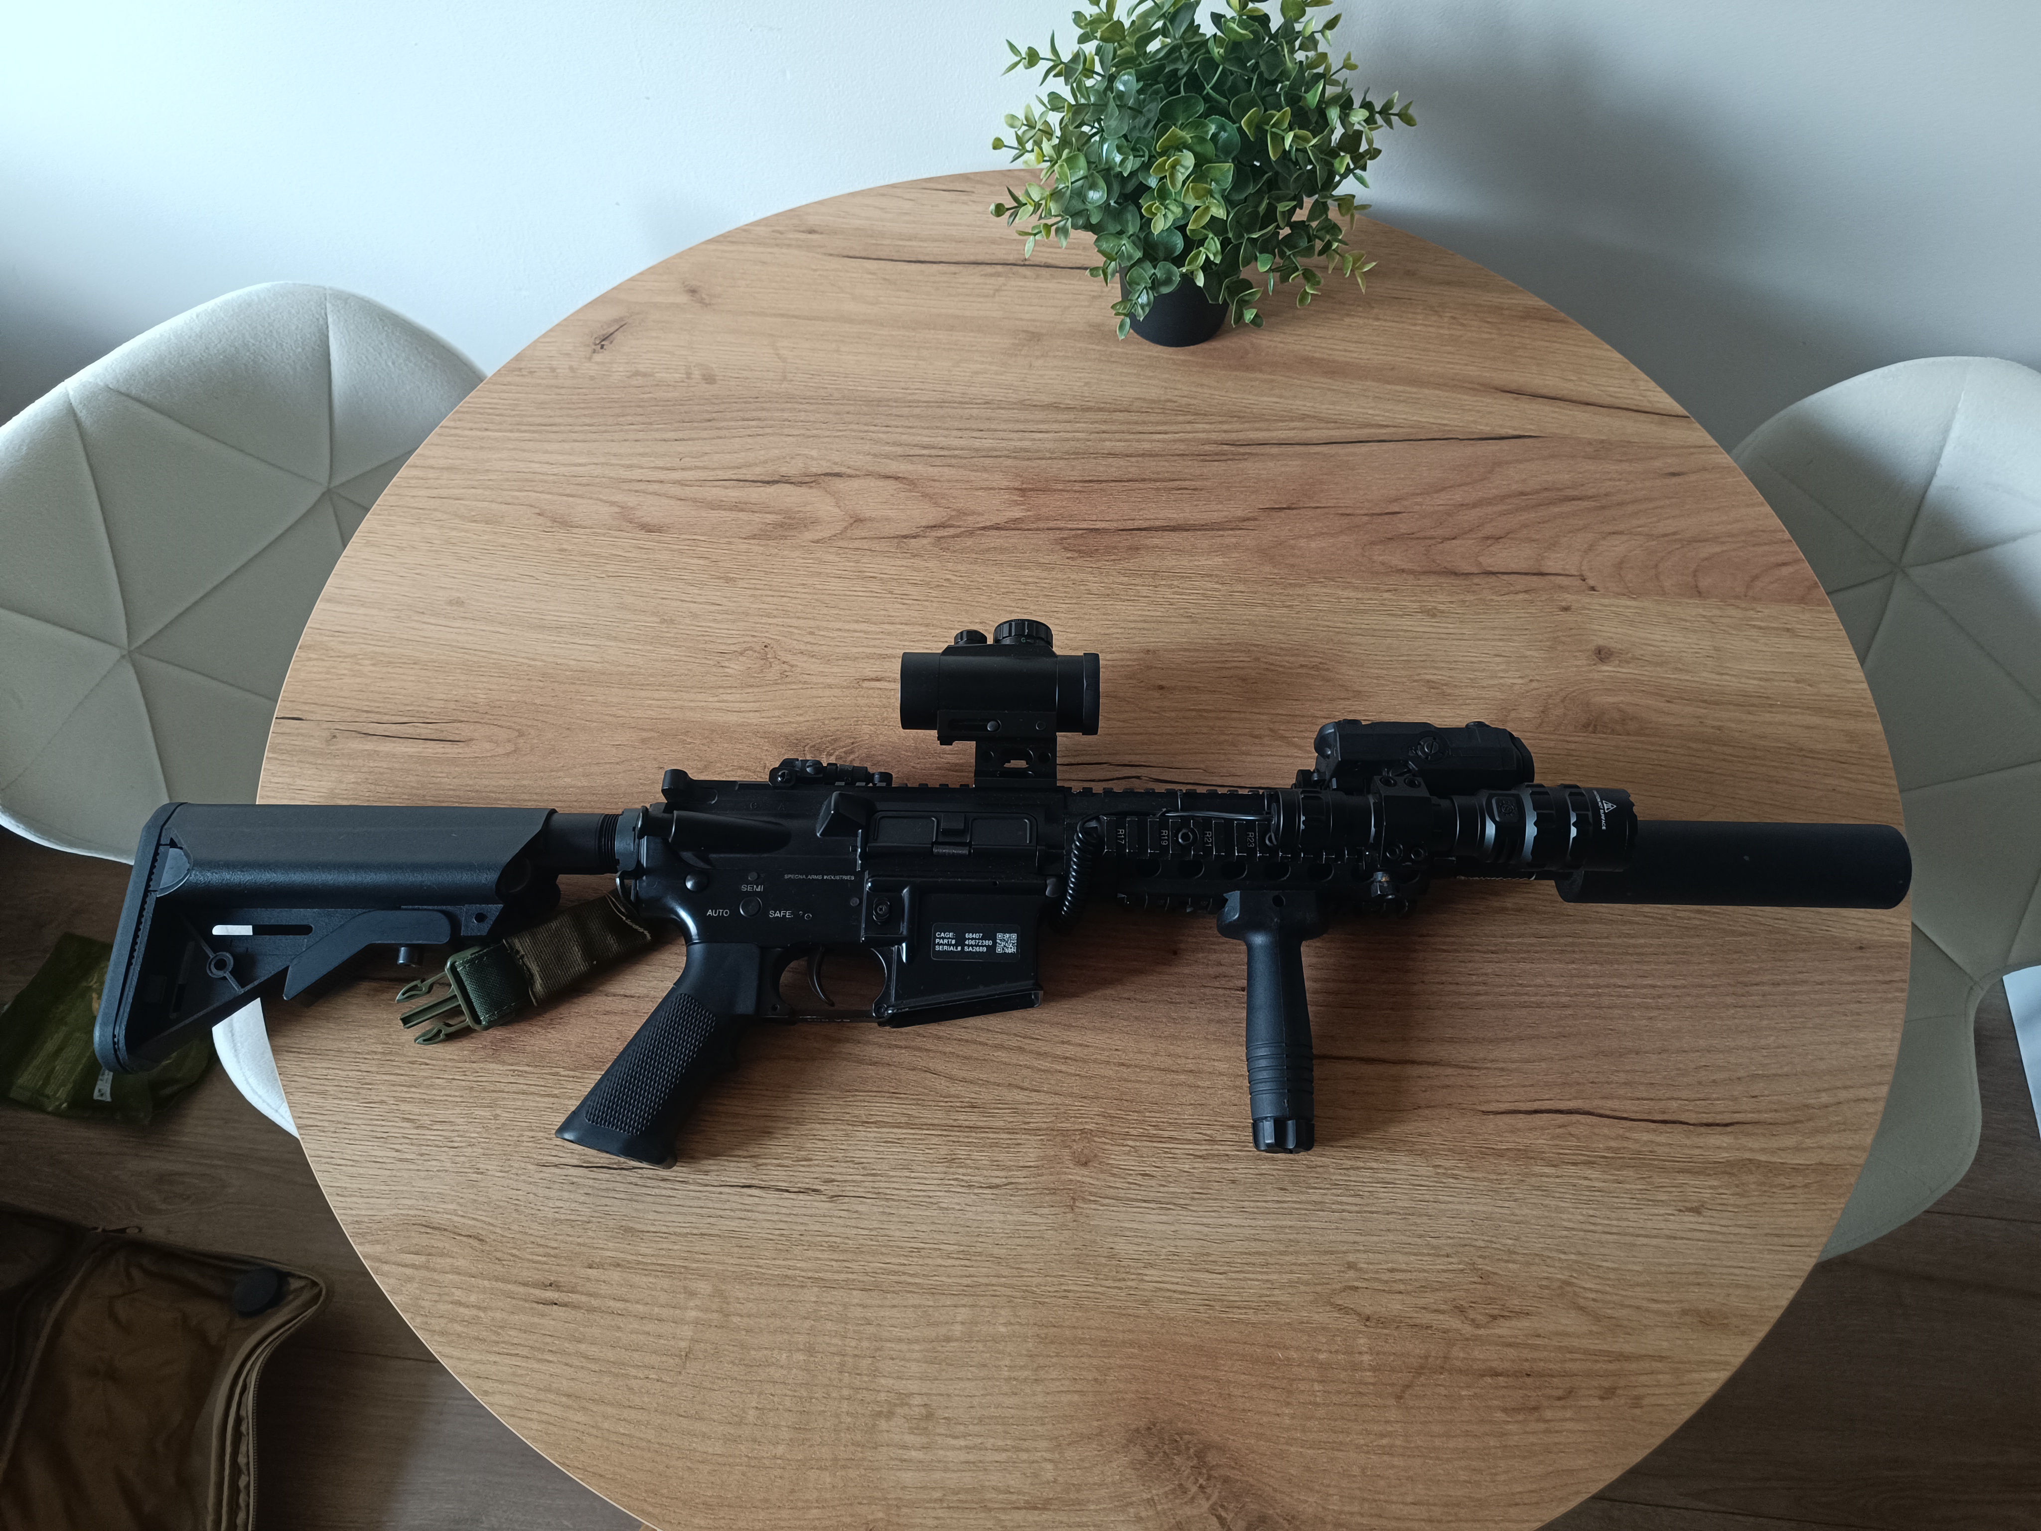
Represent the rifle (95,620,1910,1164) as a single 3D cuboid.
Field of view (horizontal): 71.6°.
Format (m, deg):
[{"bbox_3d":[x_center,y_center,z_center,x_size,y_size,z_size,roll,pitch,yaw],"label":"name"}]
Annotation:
[{"bbox_3d":[0.005,0.051,0.659,0.834,0.107,0.263,1,70,0],"label":"rifle"}]

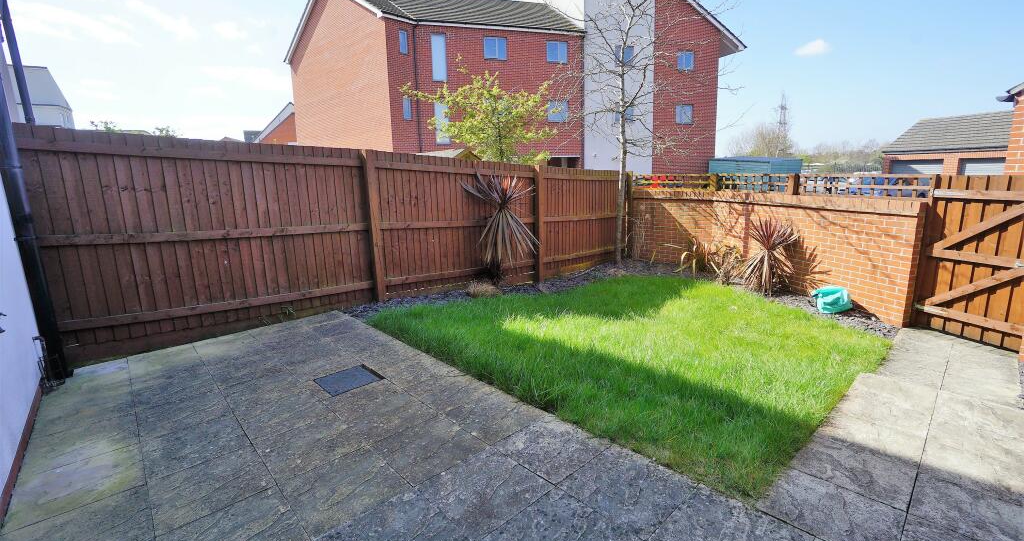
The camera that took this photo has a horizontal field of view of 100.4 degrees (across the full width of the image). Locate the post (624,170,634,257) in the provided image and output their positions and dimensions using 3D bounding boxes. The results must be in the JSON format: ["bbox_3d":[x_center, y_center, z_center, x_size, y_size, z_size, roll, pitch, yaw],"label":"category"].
[{"bbox_3d":[2.357,-1.110,8.530,0.105,1.750,0.105,9,16,44],"label":"post"}]

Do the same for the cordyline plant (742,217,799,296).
[{"bbox_3d":[3.655,-0.200,6.030,0.740,1.080,0.740,5,13,31],"label":"cordyline plant"}]

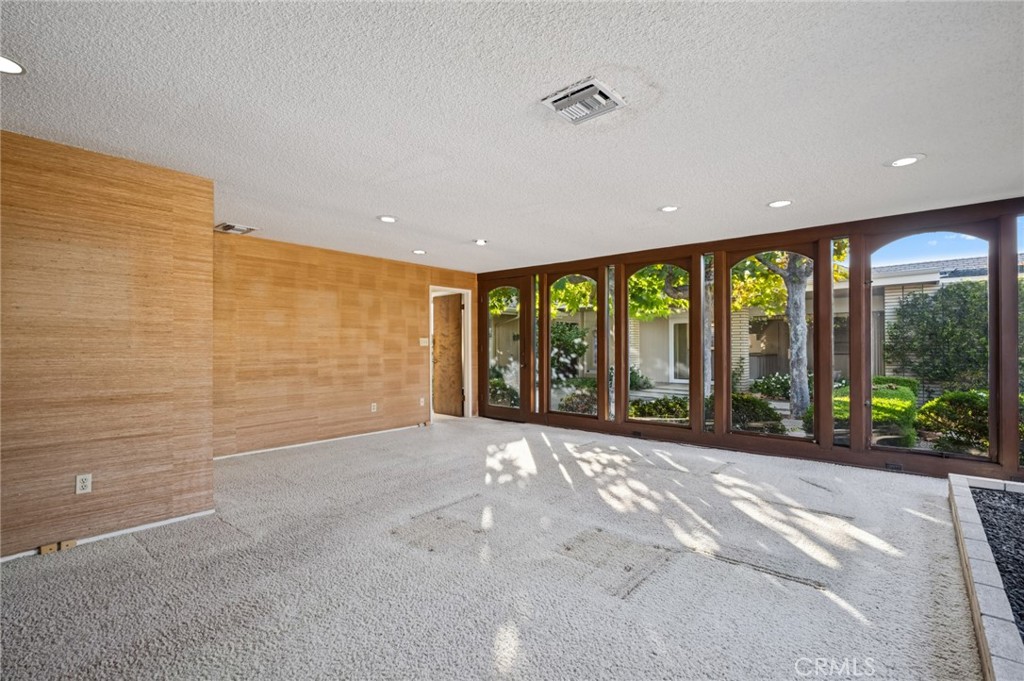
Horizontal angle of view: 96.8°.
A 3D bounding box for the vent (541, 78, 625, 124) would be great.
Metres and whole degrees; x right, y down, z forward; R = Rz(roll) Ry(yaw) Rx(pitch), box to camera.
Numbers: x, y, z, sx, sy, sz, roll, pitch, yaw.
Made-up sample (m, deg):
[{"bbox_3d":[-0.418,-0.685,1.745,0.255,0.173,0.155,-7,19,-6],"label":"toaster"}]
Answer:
[{"bbox_3d":[0.367,-1.189,2.298,0.310,0.025,0.310,0,-1,40],"label":"vent"}]

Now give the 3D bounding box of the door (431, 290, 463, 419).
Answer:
[{"bbox_3d":[-1.107,0.257,7.800,0.750,2.030,0.045,-1,-1,44],"label":"door"}]

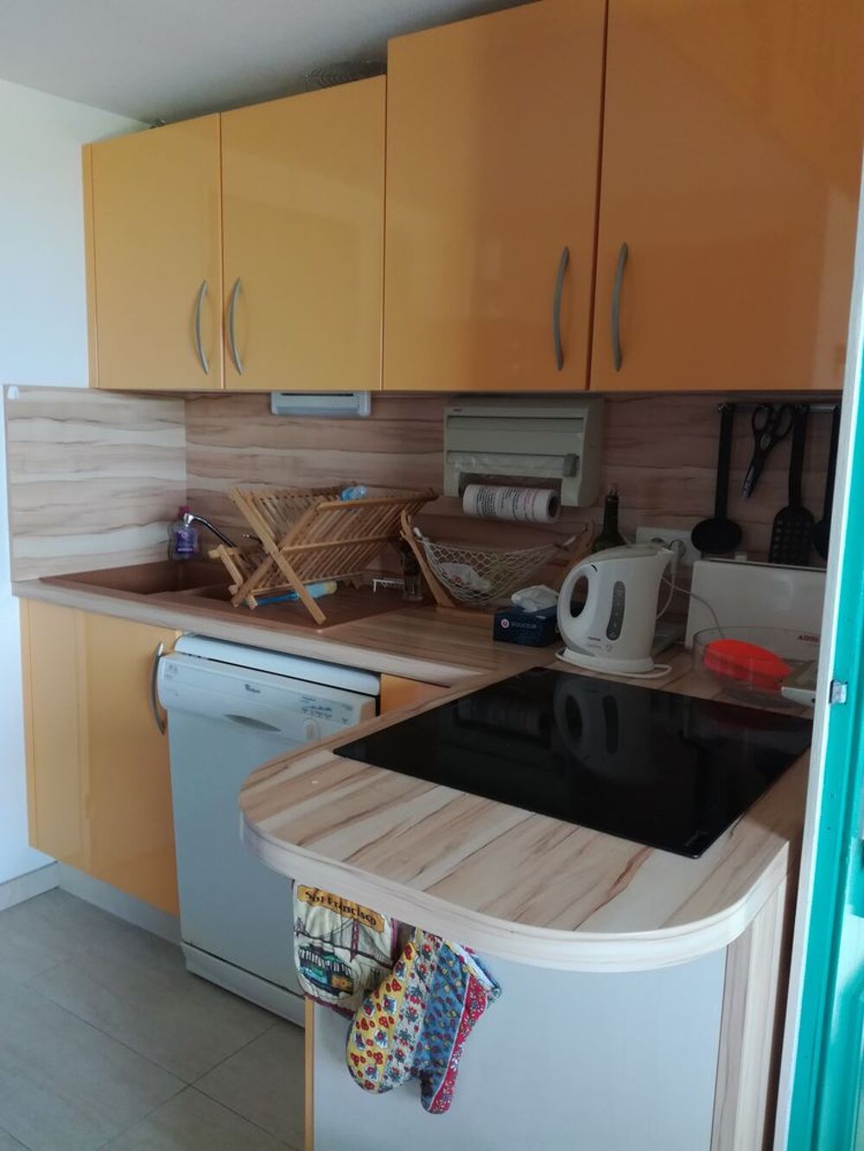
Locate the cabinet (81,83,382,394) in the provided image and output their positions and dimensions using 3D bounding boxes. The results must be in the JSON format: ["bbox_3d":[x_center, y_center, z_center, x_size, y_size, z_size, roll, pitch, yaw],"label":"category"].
[{"bbox_3d":[-0.431,-0.800,2.330,1.033,0.643,0.355,8,11,34],"label":"cabinet"}]

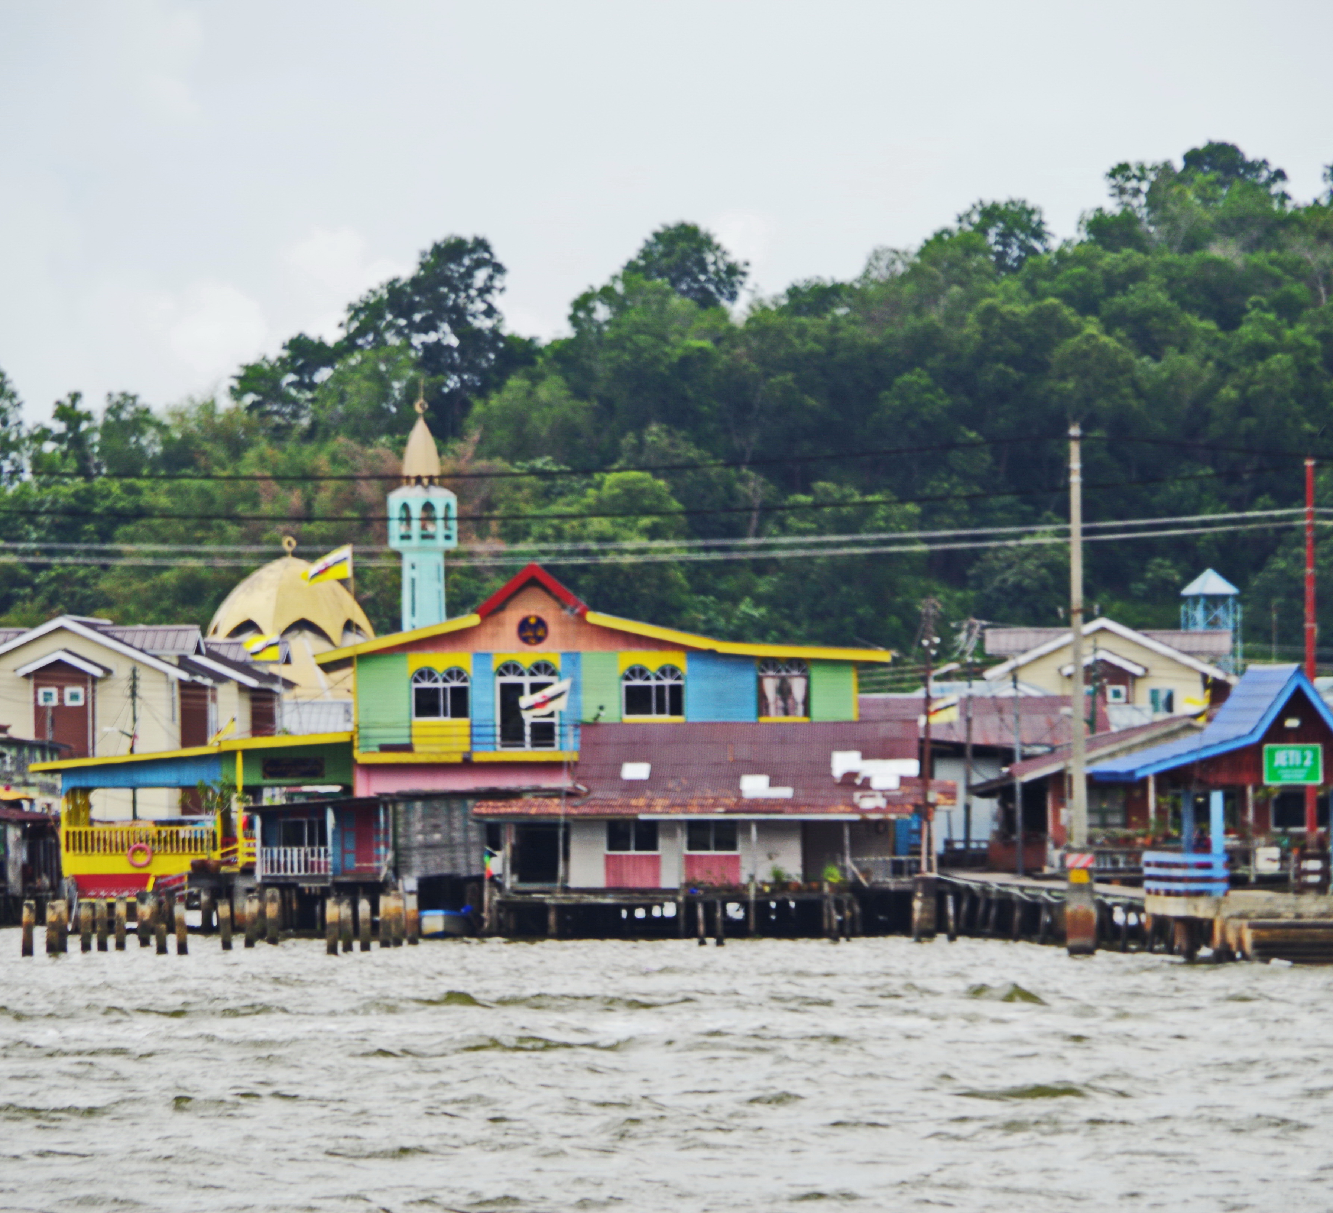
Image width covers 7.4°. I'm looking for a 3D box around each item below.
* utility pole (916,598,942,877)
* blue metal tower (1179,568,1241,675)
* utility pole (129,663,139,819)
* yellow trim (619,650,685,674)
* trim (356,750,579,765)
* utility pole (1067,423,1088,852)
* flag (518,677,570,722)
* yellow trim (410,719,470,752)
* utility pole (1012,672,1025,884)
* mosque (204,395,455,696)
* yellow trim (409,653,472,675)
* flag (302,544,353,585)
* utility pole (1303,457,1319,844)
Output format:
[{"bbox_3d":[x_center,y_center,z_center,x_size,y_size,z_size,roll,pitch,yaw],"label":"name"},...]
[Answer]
[{"bbox_3d":[7.758,3.866,303.000,0.650,8.282,0.500,0,-1,0],"label":"utility pole"},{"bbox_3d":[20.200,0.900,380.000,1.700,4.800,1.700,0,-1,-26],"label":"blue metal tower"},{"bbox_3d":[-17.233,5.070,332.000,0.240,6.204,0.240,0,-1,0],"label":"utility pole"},{"bbox_3d":[-0.425,1.577,290.000,1.860,0.660,0.120,0,-1,0],"label":"yellow trim"},{"bbox_3d":[-5.631,4.256,289.300,6.300,0.400,0.200,0,-1,0],"label":"trim"},{"bbox_3d":[11.333,0.849,283.000,0.380,11.840,0.380,-1,-1,0],"label":"utility pole"},{"bbox_3d":[-3.392,2.612,286.000,1.400,1.270,0.400,0,-1,0],"label":"flag"},{"bbox_3d":[-6.791,3.911,309.000,1.780,1.013,0.080,0,-1,0],"label":"yellow trim"},{"bbox_3d":[10.366,4.949,302.000,0.200,6.065,0.200,-1,-1,0],"label":"utility pole"},{"bbox_3d":[-15.445,0.688,470.000,12.000,20.712,12.000,0,-1,0],"label":"mosque"},{"bbox_3d":[-6.394,1.618,290.000,1.820,0.610,0.120,0,-1,0],"label":"yellow trim"},{"bbox_3d":[-9.524,-1.185,288.000,1.400,1.130,0.400,0,-1,0],"label":"flag"},{"bbox_3d":[19.613,1.392,312.000,0.350,11.878,0.350,0,-1,0],"label":"utility pole"}]

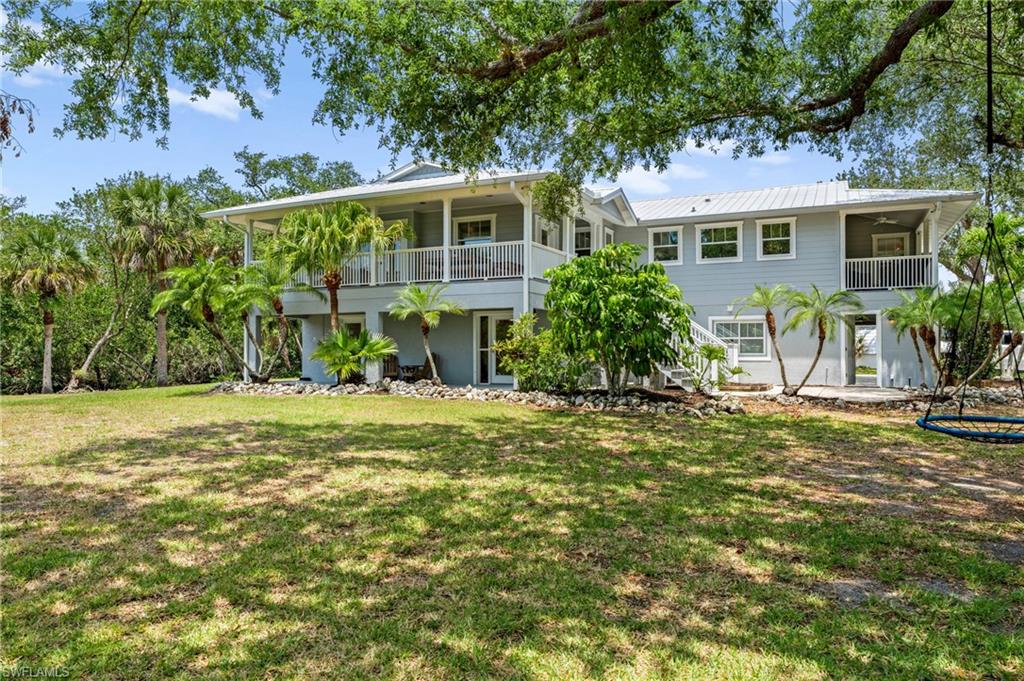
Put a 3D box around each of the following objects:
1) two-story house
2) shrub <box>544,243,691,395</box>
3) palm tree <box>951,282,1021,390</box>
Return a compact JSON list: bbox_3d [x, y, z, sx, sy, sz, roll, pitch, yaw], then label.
[{"bbox_3d":[3.510,-2.301,25.555,21.945,7.403,16.574,0,-1,25],"label":"two-story house"},{"bbox_3d":[2.628,-0.548,17.700,3.600,3.800,3.400,0,-1,25],"label":"shrub"},{"bbox_3d":[12.422,-0.092,18.600,1.950,2.850,1.900,0,-1,25],"label":"palm tree"}]

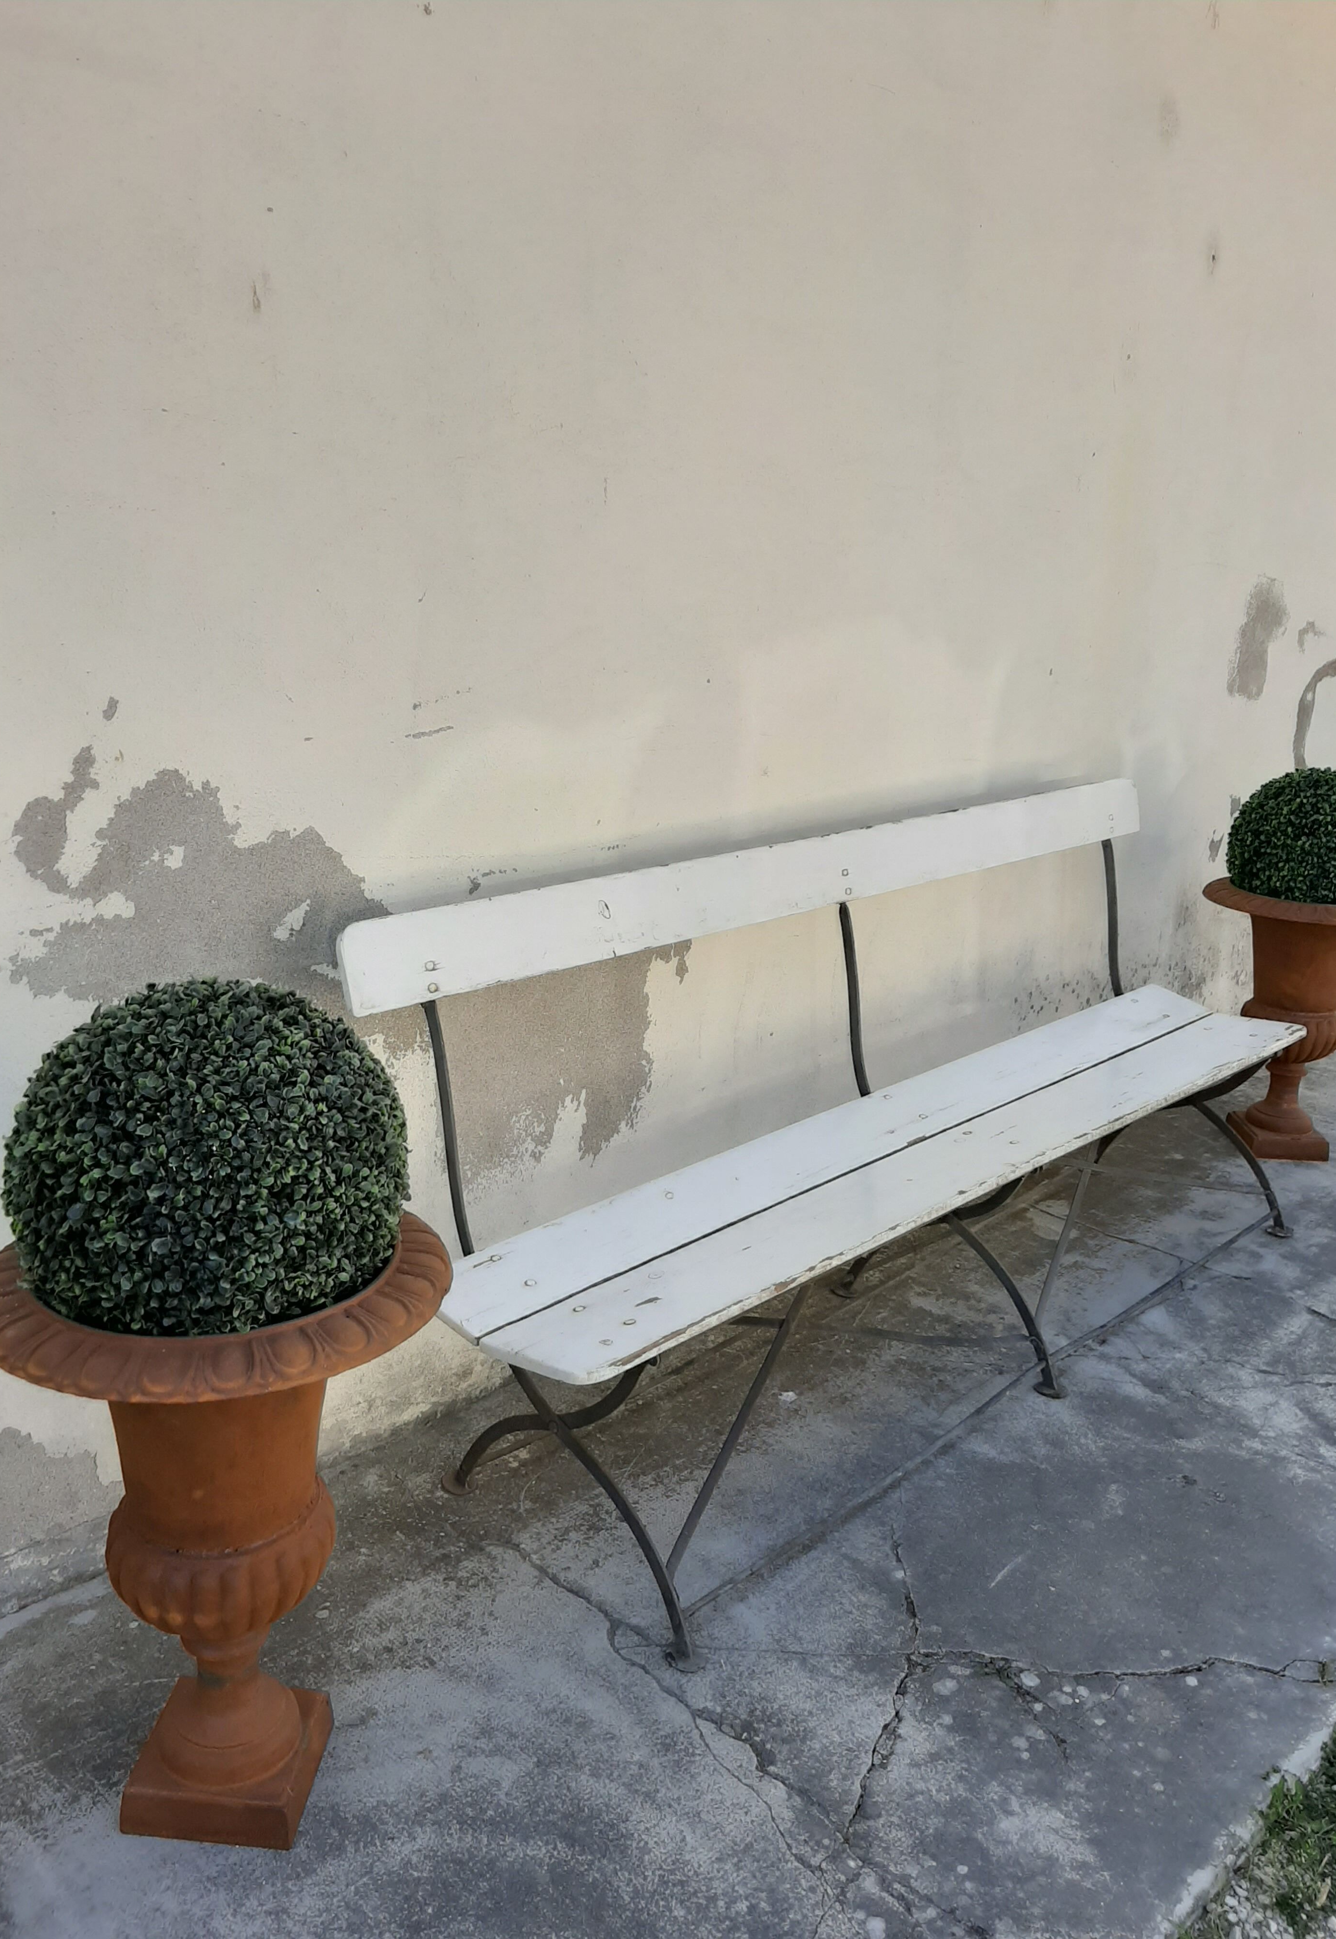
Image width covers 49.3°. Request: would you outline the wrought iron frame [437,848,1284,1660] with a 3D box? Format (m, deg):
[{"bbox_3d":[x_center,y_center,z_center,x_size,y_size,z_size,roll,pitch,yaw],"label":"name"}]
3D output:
[{"bbox_3d":[0.532,0.289,2.728,0.608,0.848,2.060,18,22,41],"label":"wrought iron frame"}]

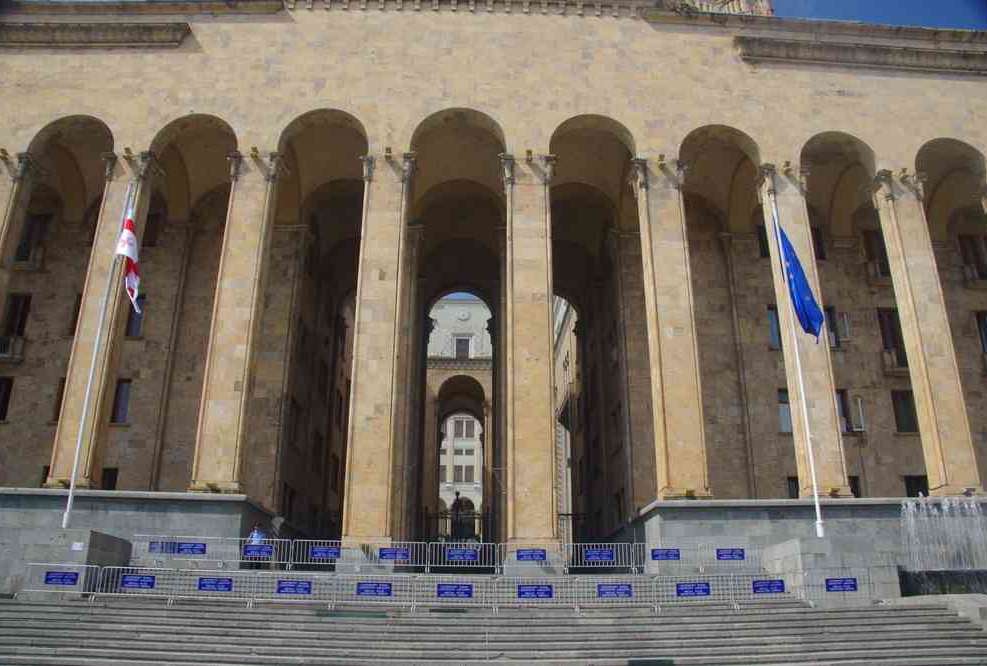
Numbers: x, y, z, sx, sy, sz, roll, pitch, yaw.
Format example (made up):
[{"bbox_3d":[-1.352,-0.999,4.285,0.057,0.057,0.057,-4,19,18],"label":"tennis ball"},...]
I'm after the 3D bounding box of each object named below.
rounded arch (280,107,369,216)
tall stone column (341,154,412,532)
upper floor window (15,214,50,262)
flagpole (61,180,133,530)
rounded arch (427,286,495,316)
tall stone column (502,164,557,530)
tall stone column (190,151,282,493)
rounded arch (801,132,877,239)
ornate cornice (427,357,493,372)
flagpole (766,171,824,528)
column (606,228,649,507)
[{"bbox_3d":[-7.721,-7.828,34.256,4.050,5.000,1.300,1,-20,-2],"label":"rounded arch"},{"bbox_3d":[-4.889,0.166,31.490,1.950,17.200,1.300,1,-20,-2],"label":"tall stone column"},{"bbox_3d":[-20.770,-4.311,33.836,1.250,2.450,0.400,1,-20,-2],"label":"upper floor window"},{"bbox_3d":[-14.319,0.306,27.307,0.200,13.300,0.200,1,-19,-1],"label":"flagpole"},{"bbox_3d":[-2.011,-1.771,46.639,4.149,1.647,1.200,1,-20,-2],"label":"rounded arch"},{"bbox_3d":[1.344,0.112,27.651,1.850,14.900,1.200,1,-20,-2],"label":"tall stone column"},{"bbox_3d":[-10.442,-0.828,30.945,1.950,14.550,1.250,1,-19,-1],"label":"tall stone column"},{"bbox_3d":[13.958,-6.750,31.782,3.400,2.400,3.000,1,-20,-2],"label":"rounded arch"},{"bbox_3d":[-2.986,2.873,65.959,7.000,1.400,0.900,1,-19,-1],"label":"ornate cornice"},{"bbox_3d":[10.957,0.563,27.127,0.250,13.400,0.250,1,-20,-2],"label":"flagpole"},{"bbox_3d":[7.092,1.682,37.464,1.900,14.750,1.200,1,-19,-1],"label":"column"}]

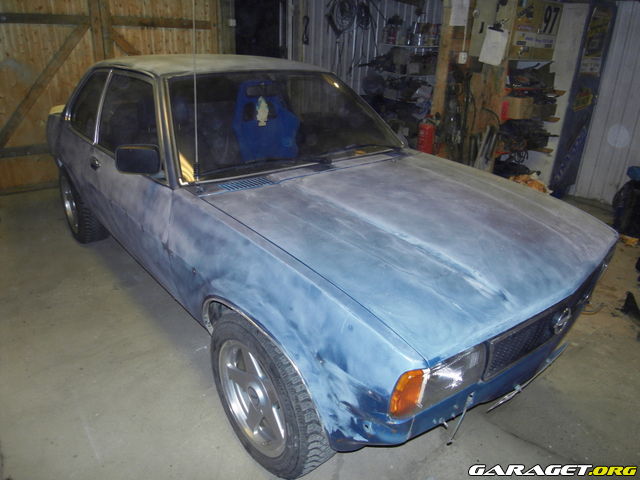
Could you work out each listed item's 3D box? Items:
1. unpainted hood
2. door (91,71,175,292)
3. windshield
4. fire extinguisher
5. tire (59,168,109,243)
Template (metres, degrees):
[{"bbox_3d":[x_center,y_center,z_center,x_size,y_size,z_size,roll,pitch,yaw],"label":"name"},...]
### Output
[{"bbox_3d":[0.434,-0.099,1.761,1.390,0.145,1.150,-17,35,-37],"label":"unpainted hood"},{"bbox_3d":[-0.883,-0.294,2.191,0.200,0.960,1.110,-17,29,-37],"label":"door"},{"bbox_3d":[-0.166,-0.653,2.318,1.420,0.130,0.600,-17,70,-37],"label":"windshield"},{"bbox_3d":[1.023,-0.943,4.348,0.170,0.500,0.170,10,24,19],"label":"fire extinguisher"},{"bbox_3d":[-1.784,-0.268,3.393,0.195,0.585,0.585,-17,29,-37],"label":"tire"}]

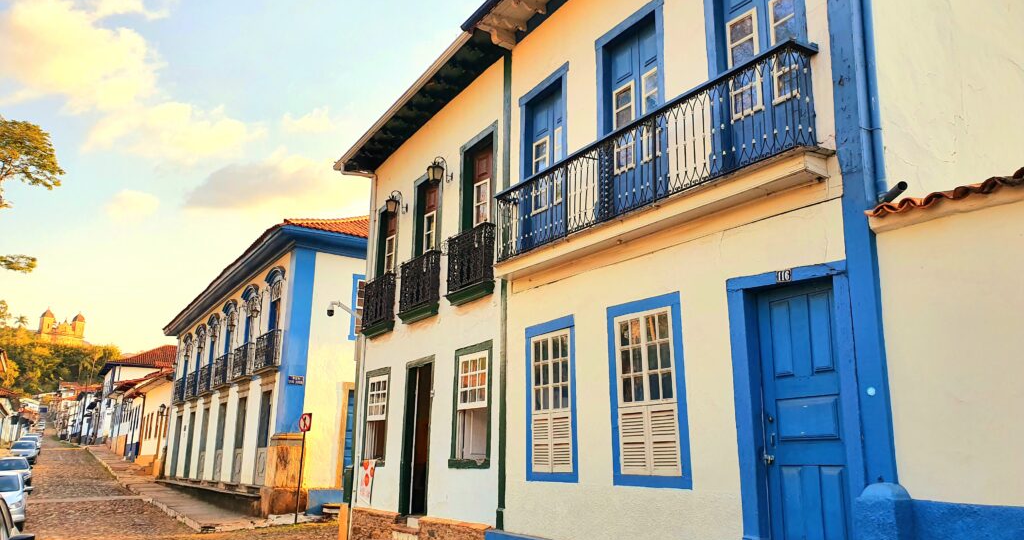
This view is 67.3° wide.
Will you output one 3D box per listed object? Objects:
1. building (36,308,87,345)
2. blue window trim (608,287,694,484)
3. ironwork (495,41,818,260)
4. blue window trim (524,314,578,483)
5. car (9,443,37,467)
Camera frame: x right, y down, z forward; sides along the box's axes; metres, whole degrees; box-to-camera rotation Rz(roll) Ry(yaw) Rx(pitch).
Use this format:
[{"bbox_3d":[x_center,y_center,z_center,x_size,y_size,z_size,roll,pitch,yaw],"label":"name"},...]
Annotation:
[{"bbox_3d":[-230.344,30.558,395.000,8.000,21.000,19.000,-11,-17,42],"label":"building"},{"bbox_3d":[1.445,1.297,8.203,0.120,1.967,1.215,7,-14,-30],"label":"blue window trim"},{"bbox_3d":[1.212,-1.029,8.704,0.370,0.959,5.145,7,-14,-30],"label":"ironwork"},{"bbox_3d":[0.495,1.652,9.766,0.120,2.000,1.150,7,-14,-30],"label":"blue window trim"},{"bbox_3d":[-34.912,13.151,55.000,1.730,1.470,4.200,7,-14,-30],"label":"car"}]

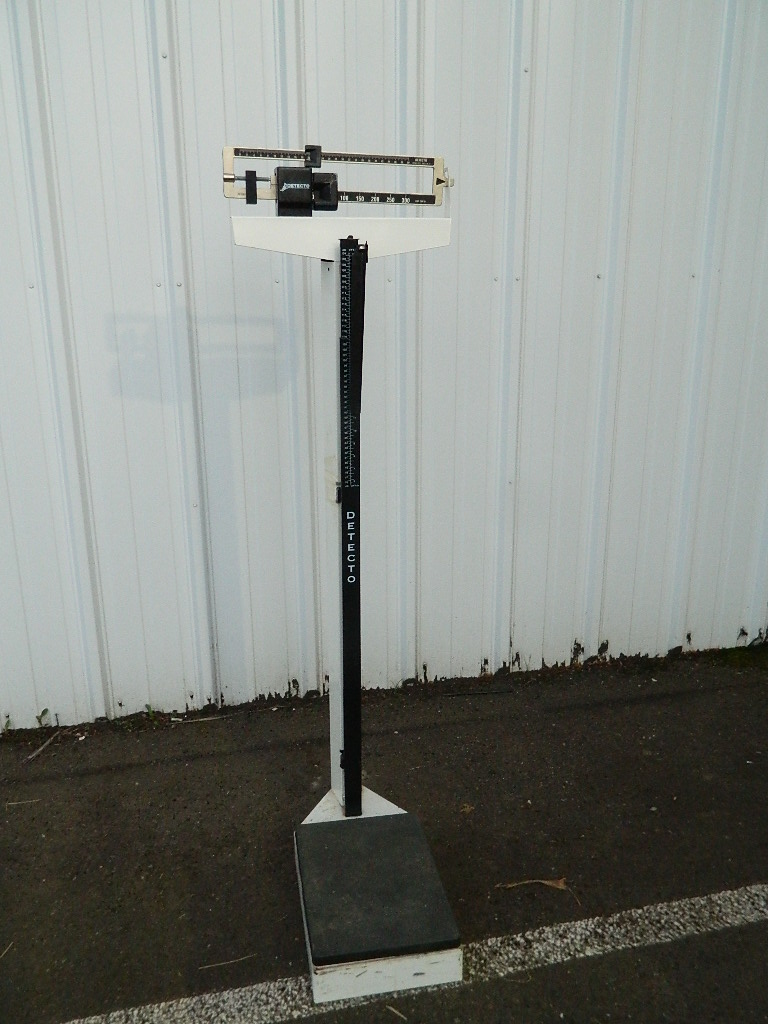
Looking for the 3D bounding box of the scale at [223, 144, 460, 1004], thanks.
[{"bbox_3d":[-0.044,0.084,1.530,0.436,1.462,0.527,-3,16,-9],"label":"scale"}]

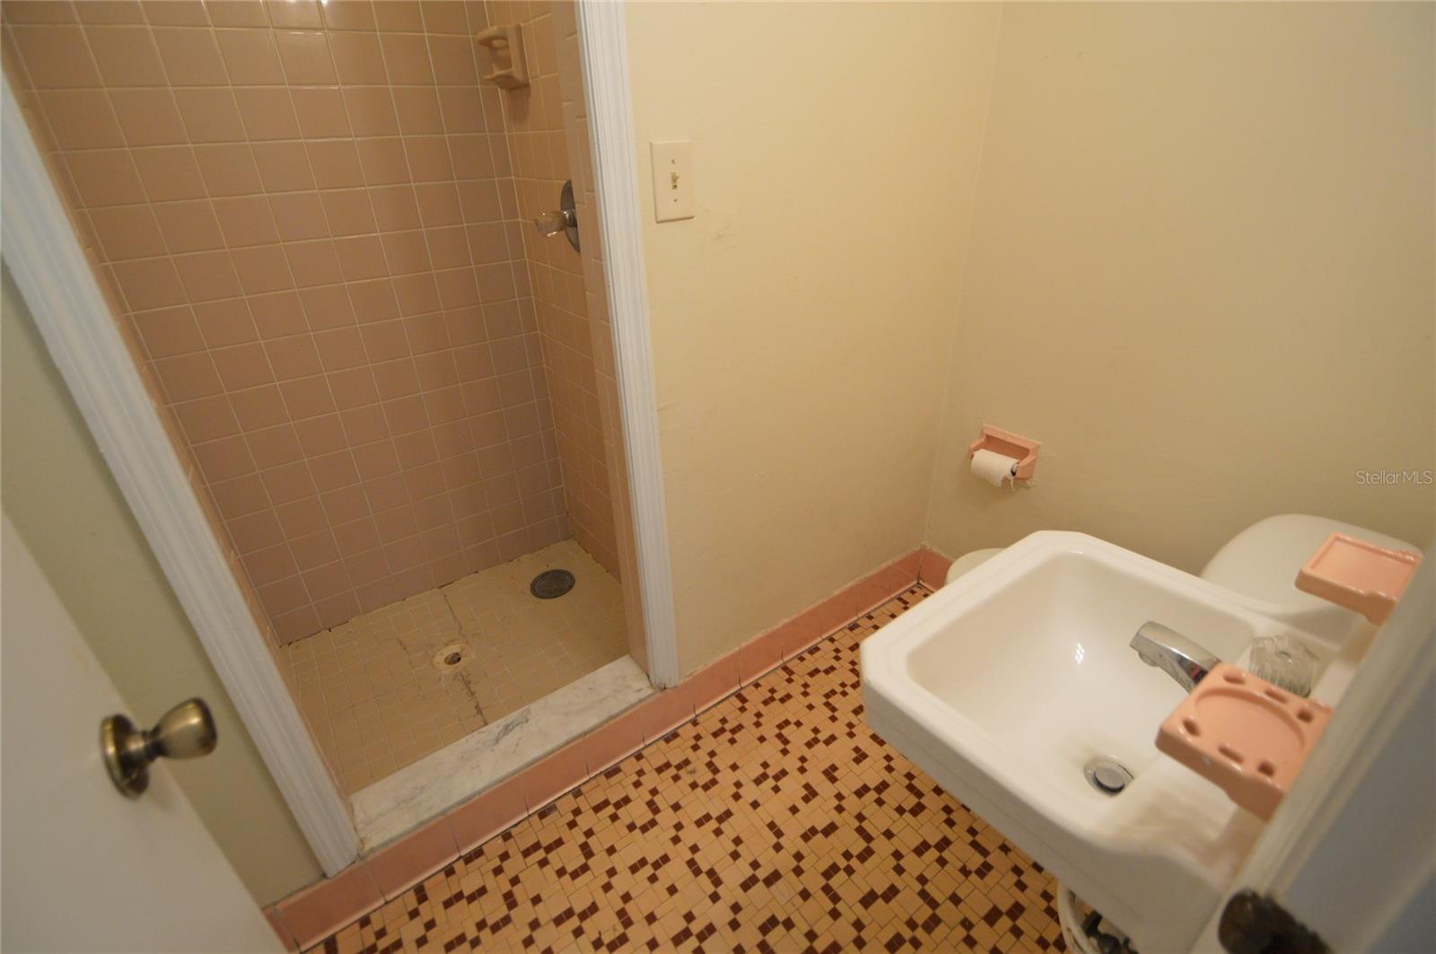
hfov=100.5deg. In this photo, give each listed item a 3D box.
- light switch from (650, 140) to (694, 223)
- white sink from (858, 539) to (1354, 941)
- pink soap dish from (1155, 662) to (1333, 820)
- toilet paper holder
[{"bbox_3d":[-0.079,-0.510,1.032,0.079,0.124,0.020,-19,31,-30],"label":"light switch"},{"bbox_3d":[0.439,0.254,0.707,0.494,0.265,0.372,-19,31,-30],"label":"white sink"},{"bbox_3d":[0.392,0.191,0.441,0.110,0.038,0.076,-19,31,-30],"label":"pink soap dish"},{"bbox_3d":[0.754,-0.055,1.598,0.085,0.107,0.164,-19,31,-30],"label":"toilet paper holder"}]

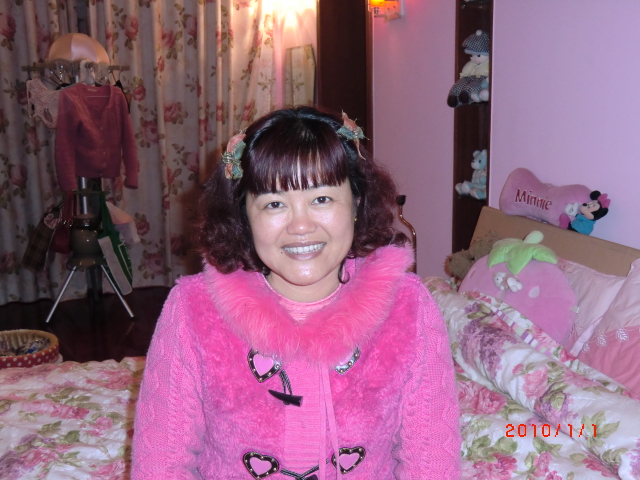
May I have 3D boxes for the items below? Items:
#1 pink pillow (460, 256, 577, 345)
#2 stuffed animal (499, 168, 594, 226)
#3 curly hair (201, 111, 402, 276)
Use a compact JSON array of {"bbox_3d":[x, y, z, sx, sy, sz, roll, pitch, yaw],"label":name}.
[{"bbox_3d":[0.572,0.173,2.120,0.330,0.350,0.170,7,-8,40],"label":"pink pillow"},{"bbox_3d":[0.705,-0.126,2.300,0.320,0.185,0.130,17,19,39],"label":"stuffed animal"},{"bbox_3d":[-0.027,-0.070,1.070,0.295,0.245,0.235,-3,6,-2],"label":"curly hair"}]

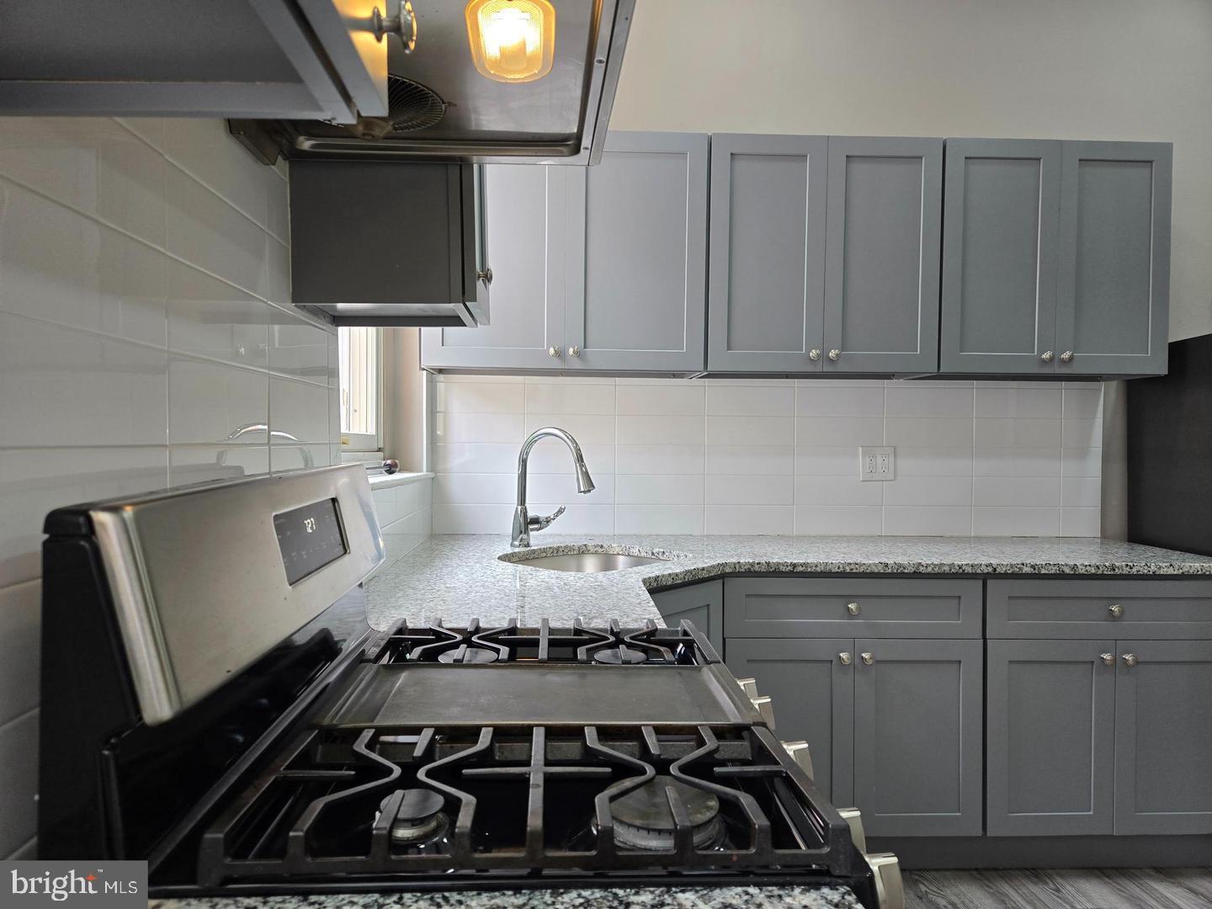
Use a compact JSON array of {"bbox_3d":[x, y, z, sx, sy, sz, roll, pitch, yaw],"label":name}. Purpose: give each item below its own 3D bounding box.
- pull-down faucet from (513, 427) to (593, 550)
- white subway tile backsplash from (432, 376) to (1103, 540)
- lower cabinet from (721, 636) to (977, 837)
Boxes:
[{"bbox_3d":[-0.134,0.106,2.595,0.335,0.388,0.195,2,2,41],"label":"pull-down faucet"},{"bbox_3d":[0.599,0.008,2.942,2.451,0.580,0.020,0,1,-1],"label":"white subway tile backsplash"},{"bbox_3d":[0.714,0.818,2.649,0.755,0.584,0.610,0,1,-1],"label":"lower cabinet"}]

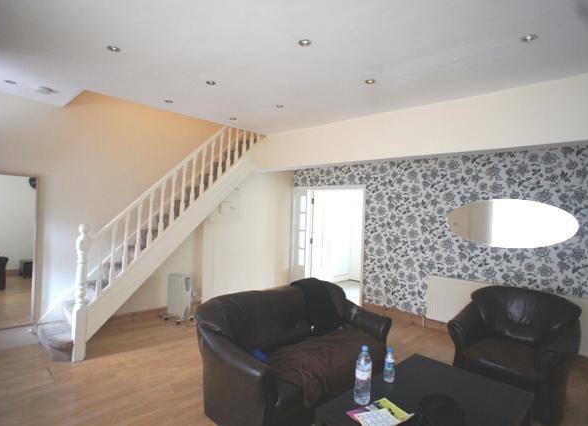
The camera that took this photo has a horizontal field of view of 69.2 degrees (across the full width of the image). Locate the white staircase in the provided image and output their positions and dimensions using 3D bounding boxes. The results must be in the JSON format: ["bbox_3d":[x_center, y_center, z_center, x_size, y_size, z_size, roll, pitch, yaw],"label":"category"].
[{"bbox_3d":[-1.672,0.148,5.314,1.010,2.600,2.670,2,0,39],"label":"white staircase"}]

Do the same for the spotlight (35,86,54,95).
[{"bbox_3d":[-2.376,-1.168,4.061,0.140,0.040,0.140,2,0,39],"label":"spotlight"}]

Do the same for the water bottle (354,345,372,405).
[{"bbox_3d":[0.396,0.915,2.428,0.090,0.315,0.090,2,0,0],"label":"water bottle"}]

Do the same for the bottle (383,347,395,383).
[{"bbox_3d":[0.614,0.969,2.730,0.067,0.217,0.067,2,0,0],"label":"bottle"}]

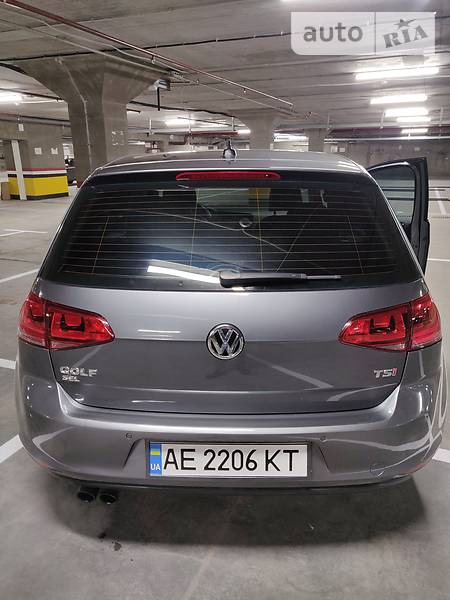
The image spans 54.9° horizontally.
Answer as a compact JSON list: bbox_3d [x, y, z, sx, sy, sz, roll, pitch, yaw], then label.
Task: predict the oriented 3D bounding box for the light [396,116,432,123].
[{"bbox_3d":[7.449,-7.087,17.031,1.250,0.100,0.150,10,21,25],"label":"light"}]

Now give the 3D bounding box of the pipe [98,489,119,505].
[{"bbox_3d":[-0.428,0.724,1.592,0.068,0.065,0.100,1,19,2],"label":"pipe"}]

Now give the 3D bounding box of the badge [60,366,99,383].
[{"bbox_3d":[-0.496,0.253,1.471,0.128,0.054,0.012,3,19,7],"label":"badge"}]

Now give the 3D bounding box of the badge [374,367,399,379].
[{"bbox_3d":[0.552,0.249,1.481,0.080,0.033,0.010,-2,19,-6],"label":"badge"}]

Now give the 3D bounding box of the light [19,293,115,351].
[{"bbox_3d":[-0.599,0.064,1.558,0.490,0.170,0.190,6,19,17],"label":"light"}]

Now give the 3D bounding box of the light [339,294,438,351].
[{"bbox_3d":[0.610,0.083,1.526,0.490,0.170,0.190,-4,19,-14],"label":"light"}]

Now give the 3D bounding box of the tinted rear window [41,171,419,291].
[{"bbox_3d":[0.009,-0.239,1.517,1.300,0.450,0.090,1,-16,2],"label":"tinted rear window"}]

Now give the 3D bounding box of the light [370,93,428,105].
[{"bbox_3d":[4.154,-4.785,10.315,1.250,0.100,0.150,10,21,25],"label":"light"}]

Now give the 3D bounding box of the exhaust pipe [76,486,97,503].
[{"bbox_3d":[-0.508,0.721,1.601,0.068,0.065,0.100,1,19,2],"label":"exhaust pipe"}]

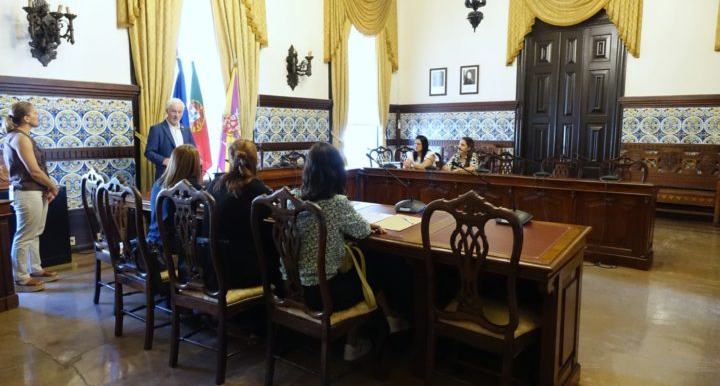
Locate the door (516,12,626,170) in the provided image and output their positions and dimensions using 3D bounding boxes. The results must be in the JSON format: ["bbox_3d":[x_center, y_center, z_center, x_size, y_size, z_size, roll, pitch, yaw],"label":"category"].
[{"bbox_3d":[3.627,-1.399,8.464,1.800,3.400,0.200,6,10,37],"label":"door"}]

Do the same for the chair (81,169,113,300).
[{"bbox_3d":[-1.856,0.342,3.874,0.530,1.130,0.510,6,10,39],"label":"chair"}]

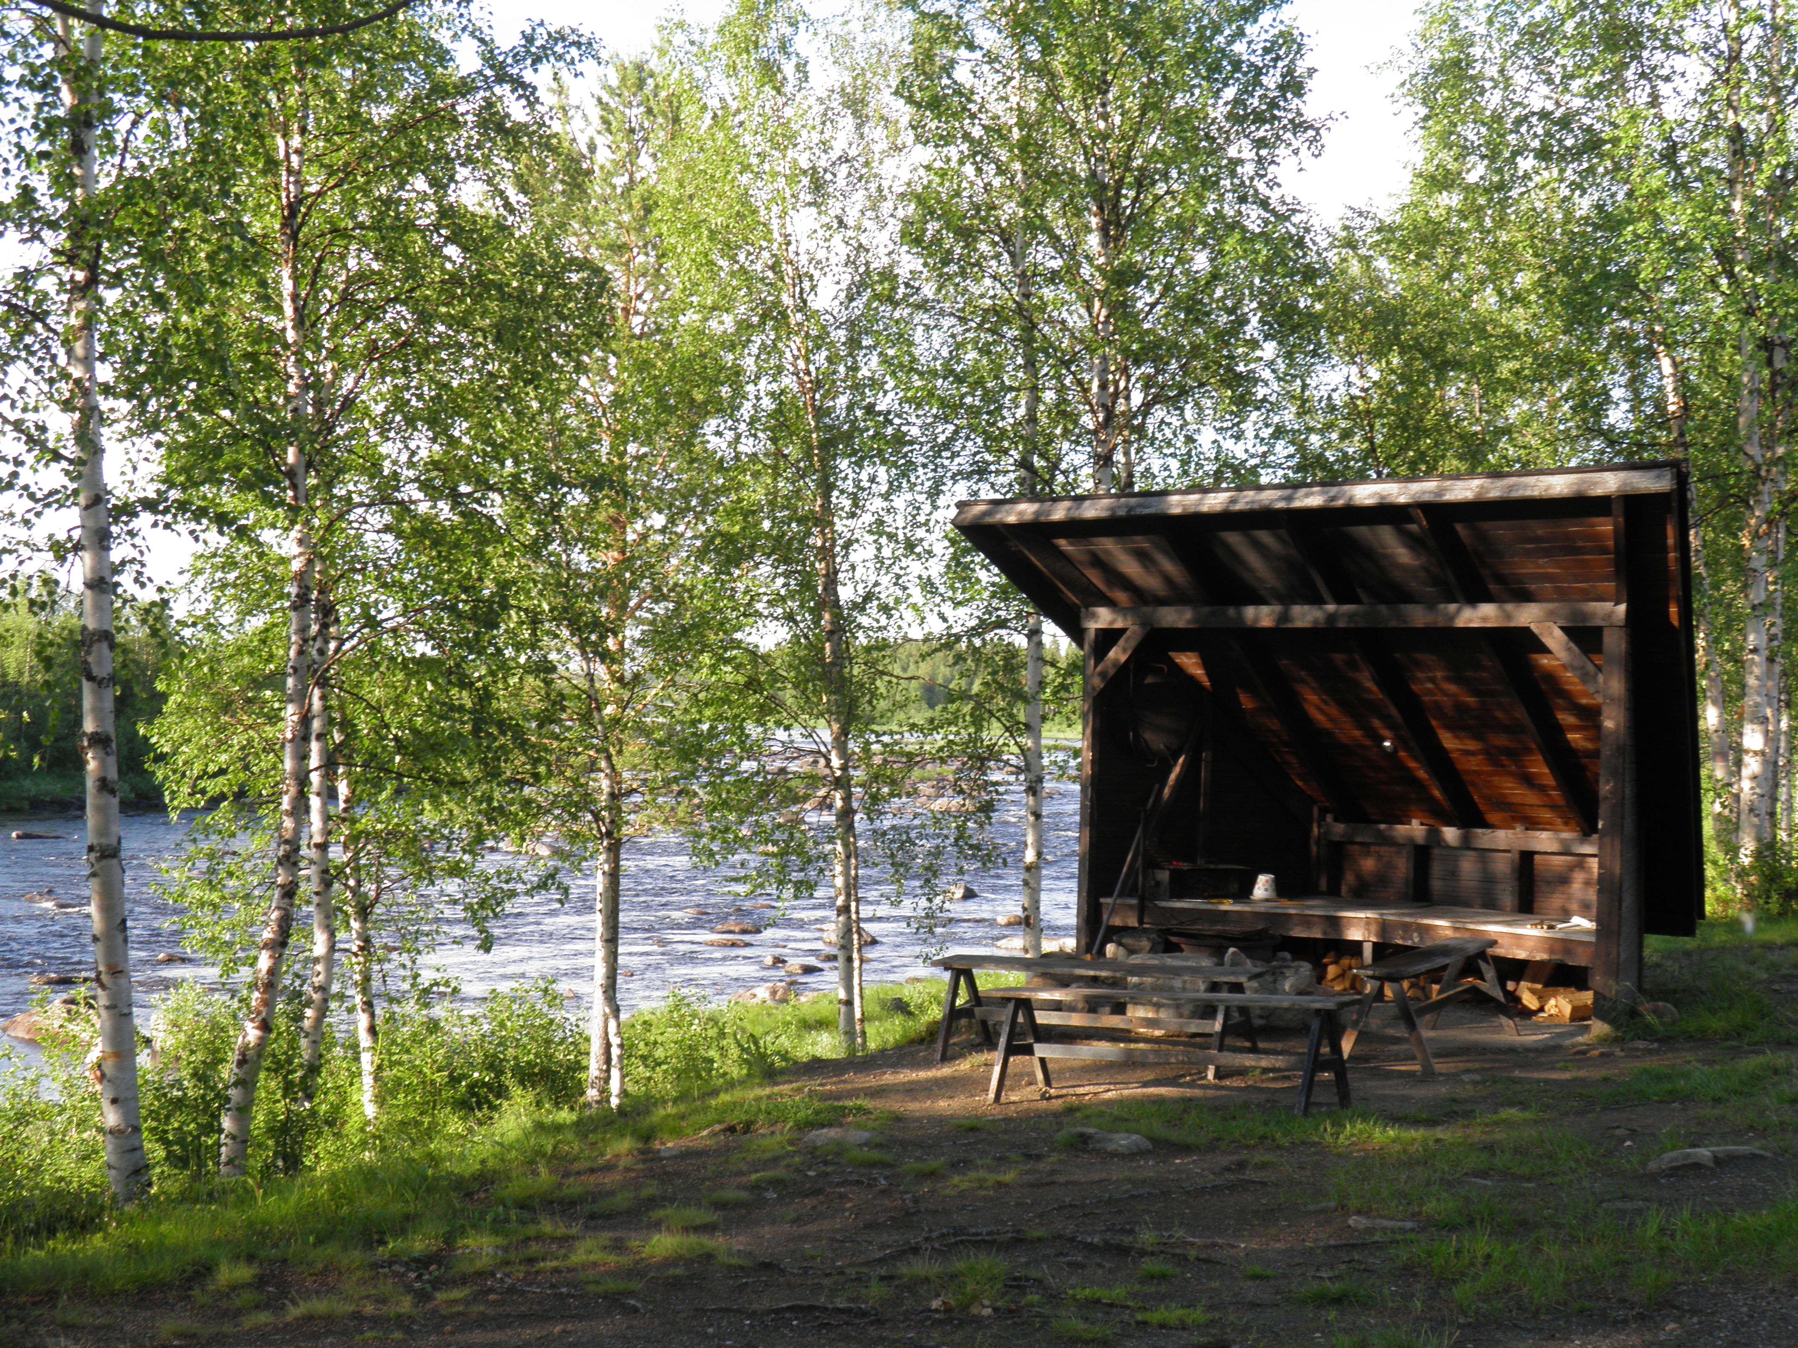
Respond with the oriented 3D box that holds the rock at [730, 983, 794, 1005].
[{"bbox_3d":[-1.442,3.387,26.800,0.680,0.280,0.500,1,-1,3],"label":"rock"}]

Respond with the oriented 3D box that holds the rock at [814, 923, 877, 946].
[{"bbox_3d":[-0.700,3.470,33.800,0.820,0.340,0.600,1,-1,3],"label":"rock"}]

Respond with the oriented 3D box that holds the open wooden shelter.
[{"bbox_3d":[3.092,0.433,15.826,4.700,2.980,3.250,1,-1,37],"label":"open wooden shelter"}]

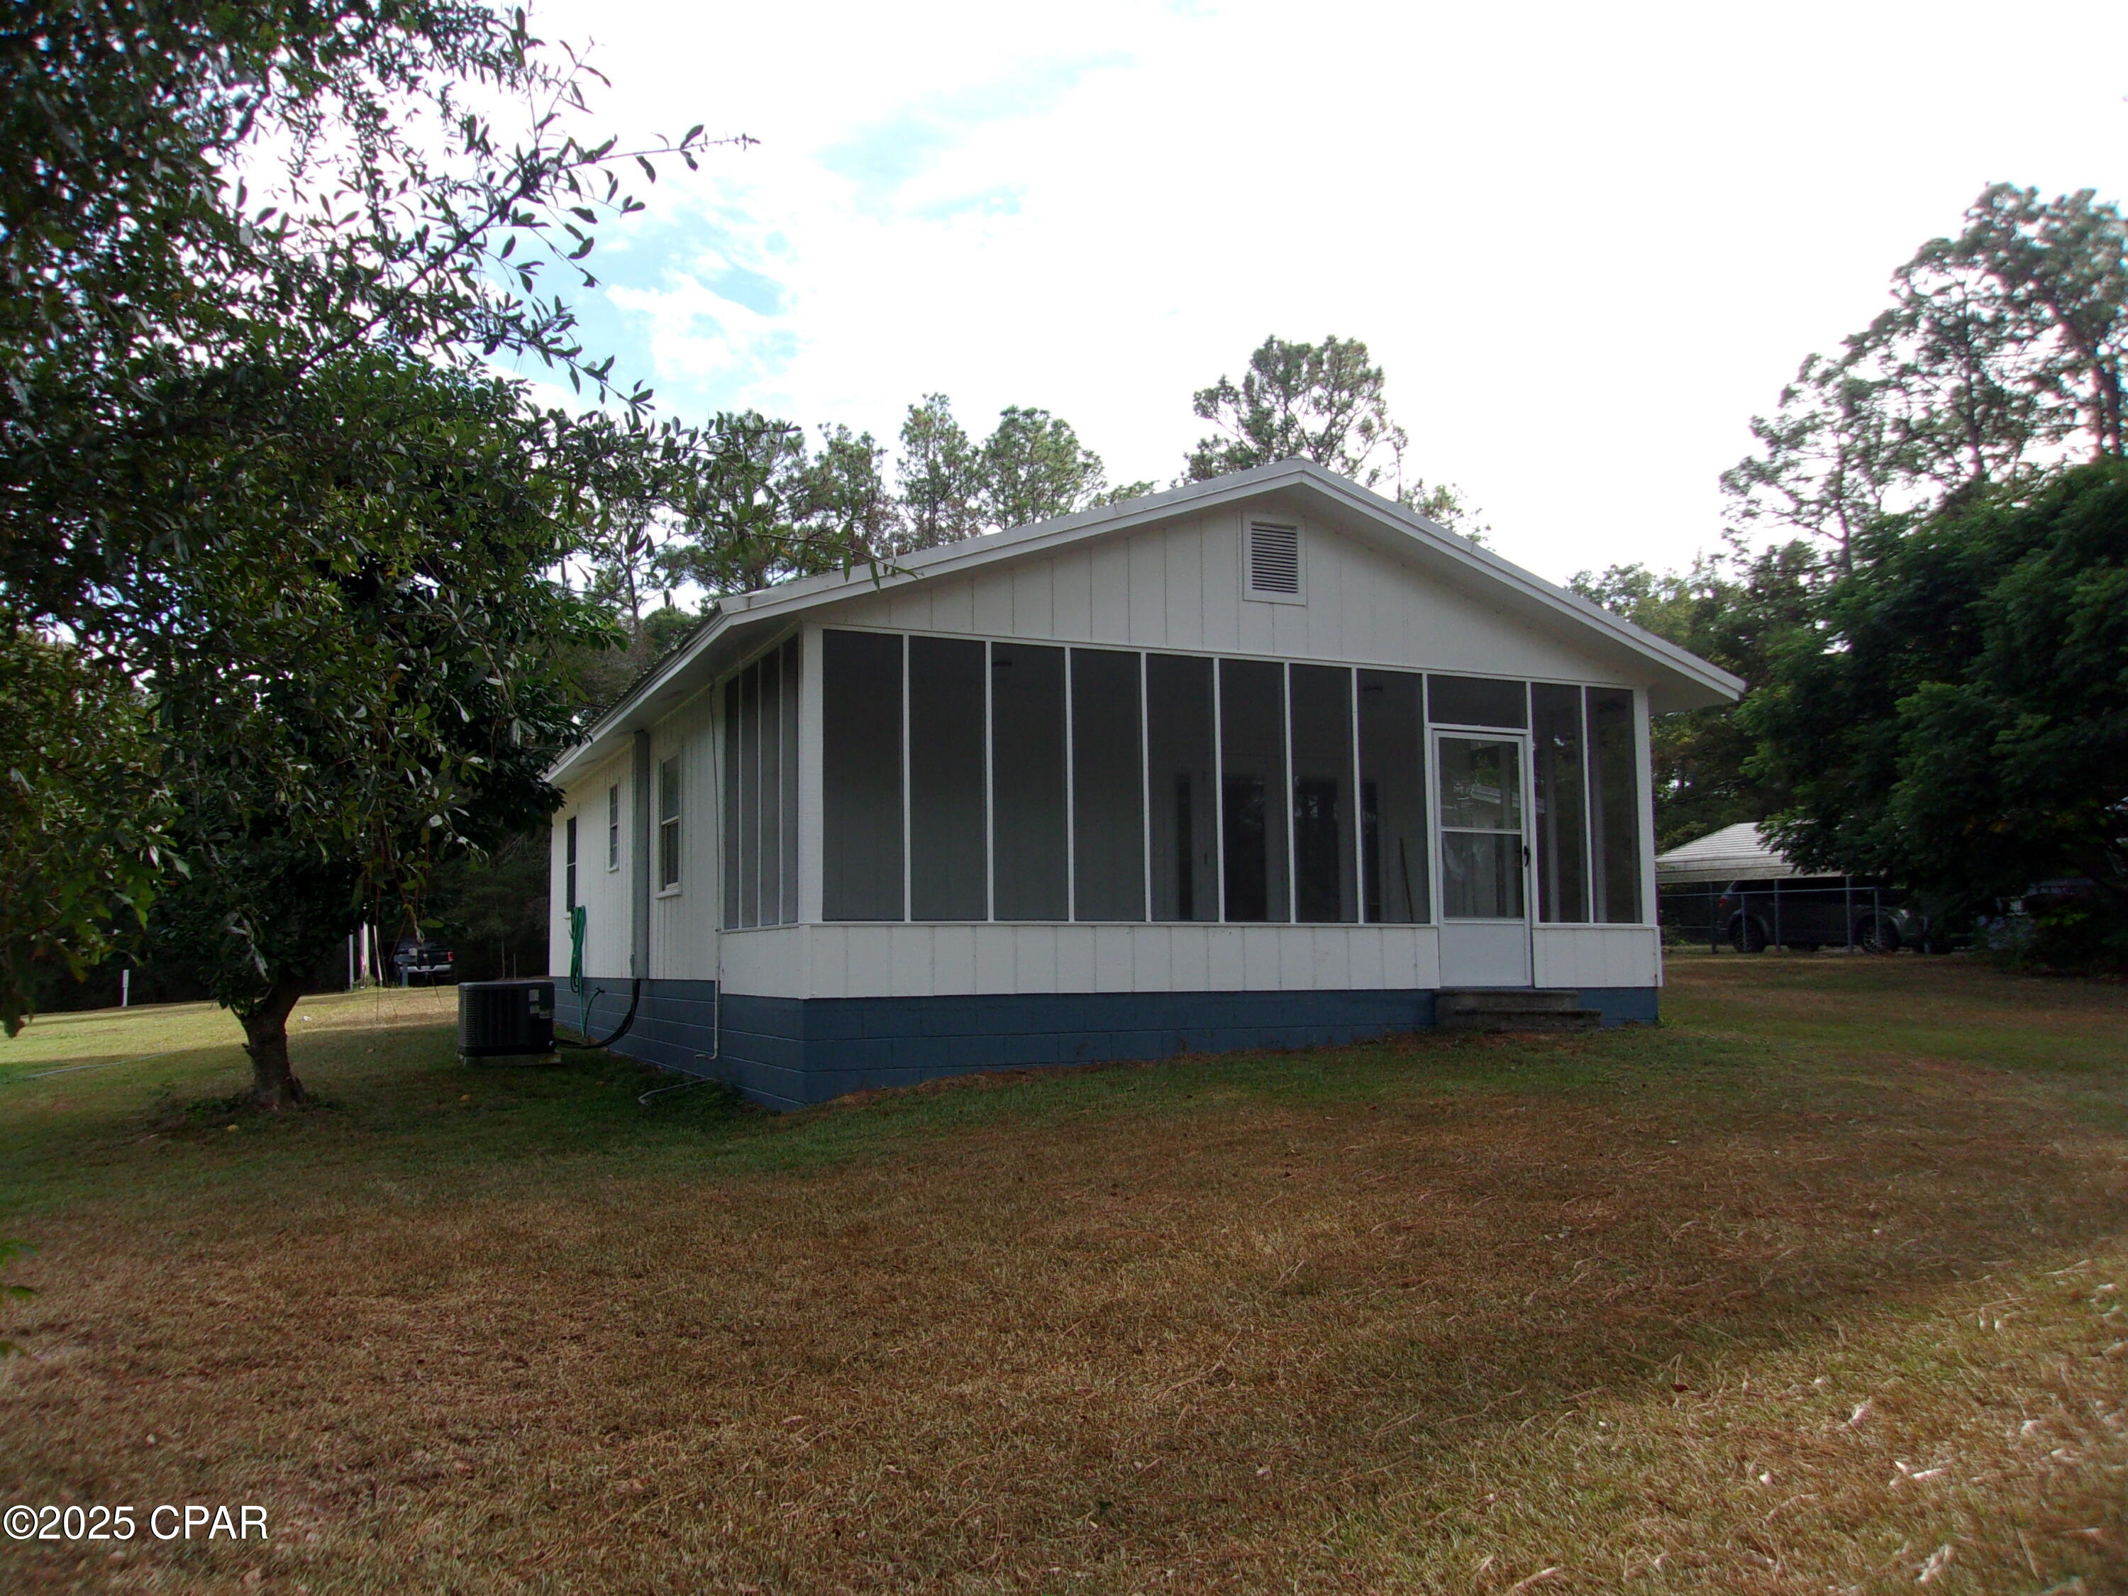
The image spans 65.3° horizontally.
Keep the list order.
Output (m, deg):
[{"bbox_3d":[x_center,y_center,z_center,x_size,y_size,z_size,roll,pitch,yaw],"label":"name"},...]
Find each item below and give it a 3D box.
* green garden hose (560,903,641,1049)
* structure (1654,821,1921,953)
[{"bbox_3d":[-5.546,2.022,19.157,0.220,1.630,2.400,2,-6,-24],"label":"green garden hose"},{"bbox_3d":[17.200,1.836,35.900,6.000,3.050,6.400,3,-7,-34],"label":"structure"}]

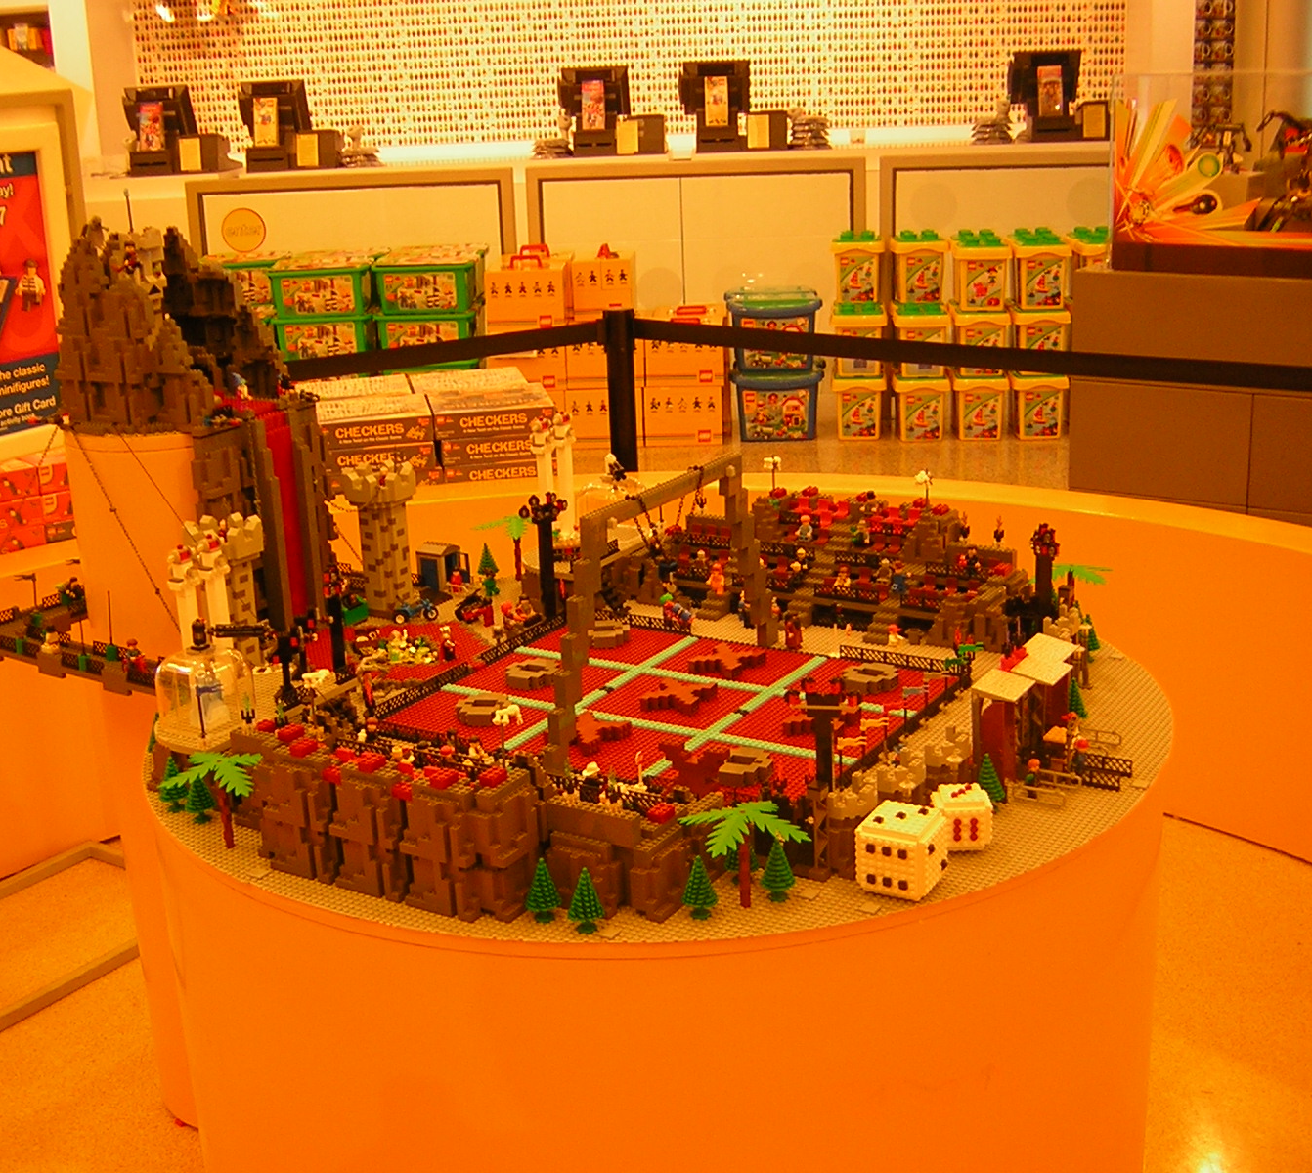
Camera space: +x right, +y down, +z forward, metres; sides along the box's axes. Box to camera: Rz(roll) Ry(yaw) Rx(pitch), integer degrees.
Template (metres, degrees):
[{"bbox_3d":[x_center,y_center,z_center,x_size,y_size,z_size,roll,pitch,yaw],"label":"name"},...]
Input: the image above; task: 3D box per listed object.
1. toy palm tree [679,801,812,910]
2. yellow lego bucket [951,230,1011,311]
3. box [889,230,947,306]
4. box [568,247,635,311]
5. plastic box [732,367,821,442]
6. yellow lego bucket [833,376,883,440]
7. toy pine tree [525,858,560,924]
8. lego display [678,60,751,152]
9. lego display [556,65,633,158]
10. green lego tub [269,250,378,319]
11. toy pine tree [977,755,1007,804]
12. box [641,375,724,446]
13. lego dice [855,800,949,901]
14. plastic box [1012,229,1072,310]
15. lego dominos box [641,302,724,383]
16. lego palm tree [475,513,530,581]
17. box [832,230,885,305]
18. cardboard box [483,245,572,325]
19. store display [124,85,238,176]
[{"bbox_3d":[0.083,0.254,1.695,0.124,0.102,0.118,-8,18,-16],"label":"toy palm tree"},{"bbox_3d":[1.298,-1.248,7.218,0.208,0.272,0.208,-2,17,2],"label":"yellow lego bucket"},{"bbox_3d":[1.056,-1.288,7.290,0.210,0.265,0.210,-1,17,5],"label":"box"},{"bbox_3d":[-0.214,-1.267,7.611,0.240,0.248,0.314,-2,17,3],"label":"box"},{"bbox_3d":[0.497,-0.742,7.300,0.360,0.275,0.260,-1,17,6],"label":"plastic box"},{"bbox_3d":[0.836,-0.752,7.421,0.215,0.260,0.205,0,17,7],"label":"yellow lego bucket"},{"bbox_3d":[-0.105,0.283,1.684,0.032,0.064,0.032,-2,17,1],"label":"toy pine tree"},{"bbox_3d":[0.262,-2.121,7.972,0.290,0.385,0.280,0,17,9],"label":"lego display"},{"bbox_3d":[-0.293,-2.247,8.532,0.330,0.400,0.290,-2,17,1],"label":"lego display"},{"bbox_3d":[-1.329,-1.197,7.281,0.406,0.195,0.280,-4,17,-4],"label":"green lego tub"},{"bbox_3d":[0.352,0.205,1.897,0.032,0.064,0.032,-2,17,1],"label":"toy pine tree"},{"bbox_3d":[0.126,-0.725,7.474,0.314,0.245,0.240,-1,17,6],"label":"box"},{"bbox_3d":[0.234,0.251,1.706,0.064,0.058,0.066,7,19,30],"label":"lego dice"},{"bbox_3d":[1.497,-1.221,7.007,0.210,0.265,0.210,-1,17,6],"label":"plastic box"},{"bbox_3d":[0.124,-0.969,7.380,0.320,0.255,0.300,-1,17,5],"label":"lego dominos box"},{"bbox_3d":[-0.210,-0.057,2.760,0.132,0.100,0.124,-3,17,-2],"label":"lego palm tree"},{"bbox_3d":[0.824,-1.296,7.347,0.210,0.265,0.210,-1,17,6],"label":"box"},{"bbox_3d":[-0.528,-1.213,7.403,0.320,0.285,0.300,-1,17,4],"label":"cardboard box"},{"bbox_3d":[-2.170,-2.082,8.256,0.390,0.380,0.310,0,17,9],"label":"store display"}]

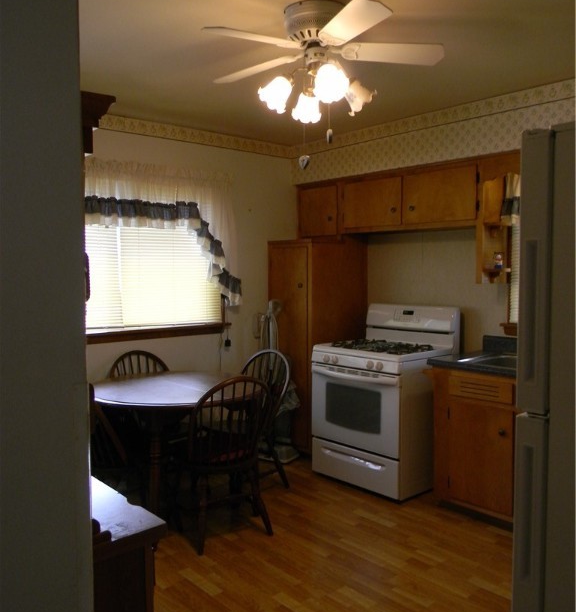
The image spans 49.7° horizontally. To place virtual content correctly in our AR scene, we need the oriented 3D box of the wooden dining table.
[{"bbox_3d":[-0.660,0.853,3.640,1.030,0.766,1.035,0,3,0],"label":"wooden dining table"}]

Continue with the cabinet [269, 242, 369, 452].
[{"bbox_3d":[0.239,0.341,4.868,0.588,1.658,0.487,-3,4,-41],"label":"cabinet"}]

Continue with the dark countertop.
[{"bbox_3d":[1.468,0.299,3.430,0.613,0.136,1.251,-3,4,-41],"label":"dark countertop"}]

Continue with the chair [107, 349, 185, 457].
[{"bbox_3d":[-0.815,0.766,3.901,0.462,0.914,0.523,-3,4,-41],"label":"chair"}]

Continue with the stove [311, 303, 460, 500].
[{"bbox_3d":[0.655,0.609,4.293,0.683,1.176,0.784,-3,4,-41],"label":"stove"}]

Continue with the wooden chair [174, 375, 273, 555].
[{"bbox_3d":[-0.418,0.796,3.411,0.467,0.899,0.538,-2,4,-37],"label":"wooden chair"}]

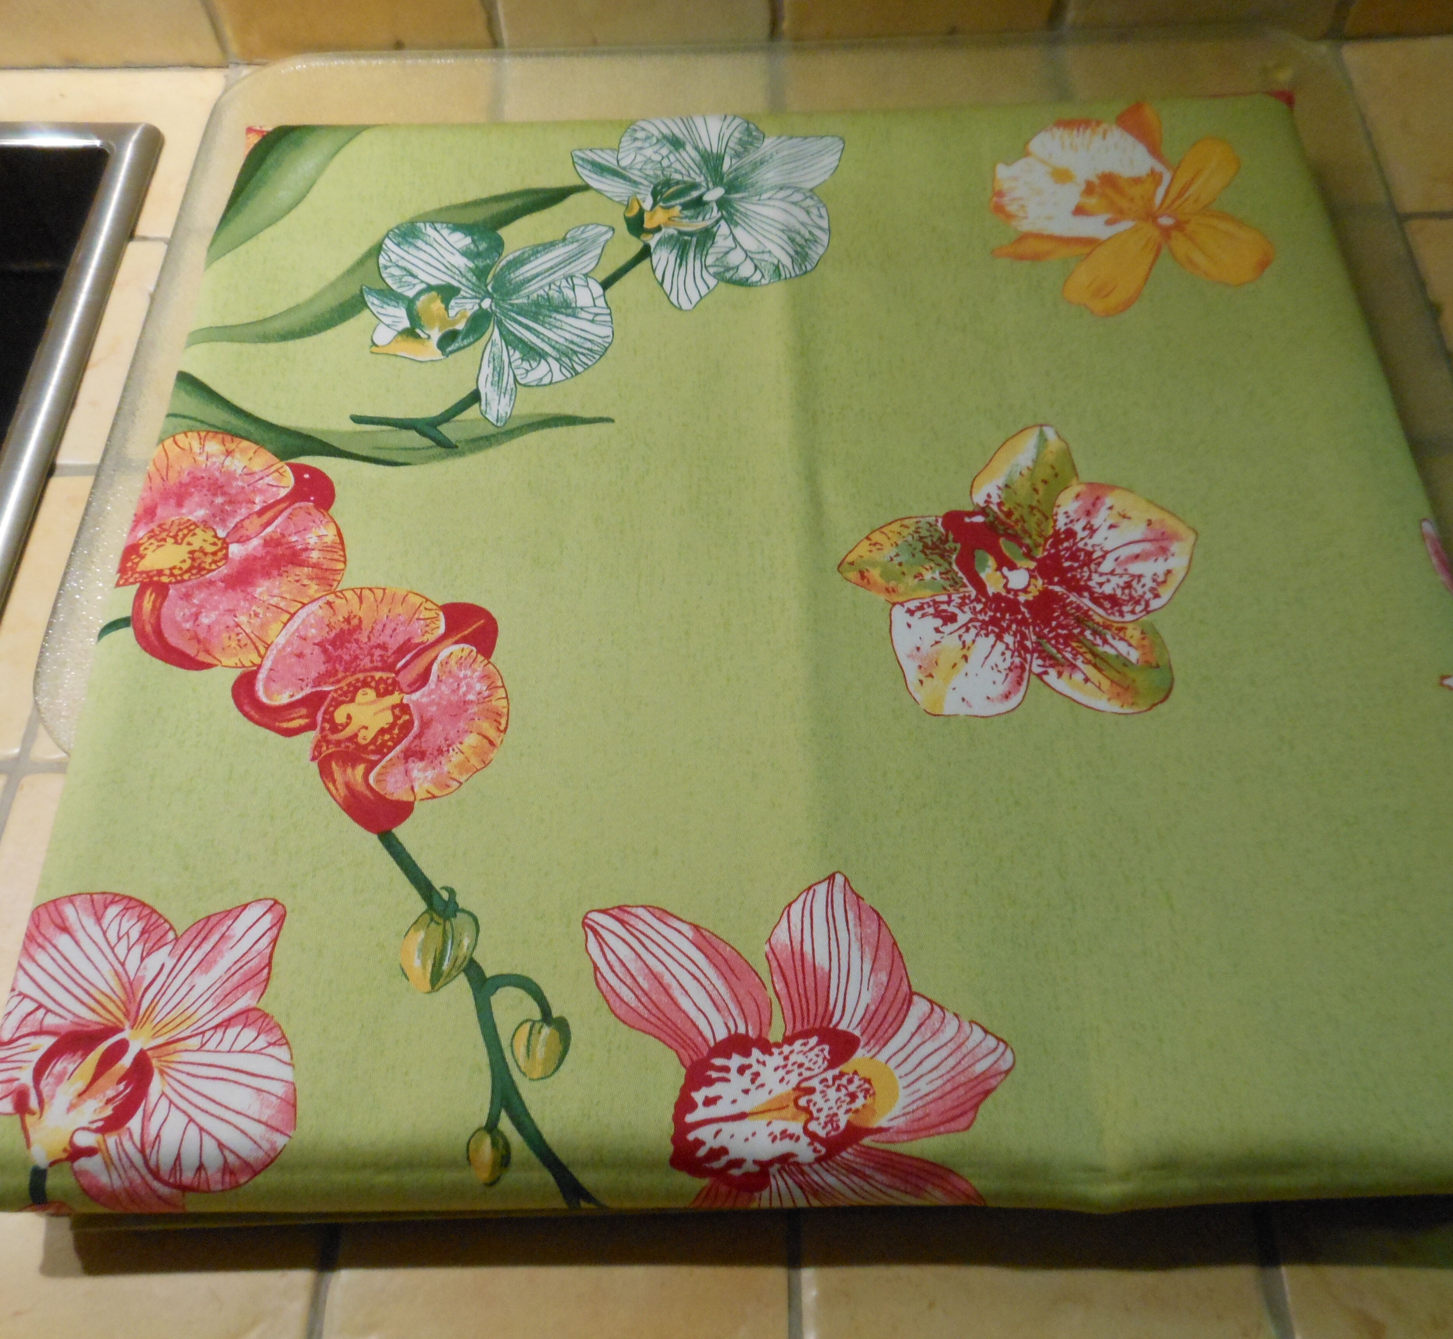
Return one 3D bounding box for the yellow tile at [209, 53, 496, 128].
[{"bbox_3d":[-0.138,-0.188,0.472,0.099,0.010,0.088,0,61,2],"label":"yellow tile"}]

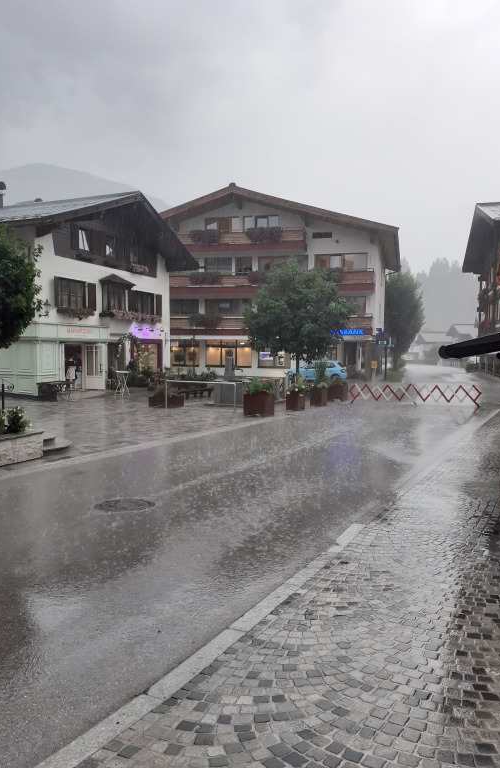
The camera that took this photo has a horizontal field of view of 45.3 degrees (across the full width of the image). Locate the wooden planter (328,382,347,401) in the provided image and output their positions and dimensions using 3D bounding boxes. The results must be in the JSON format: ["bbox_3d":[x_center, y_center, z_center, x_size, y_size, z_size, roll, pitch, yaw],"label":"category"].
[{"bbox_3d":[3.489,0.341,23.979,0.710,0.680,0.630,3,5,29],"label":"wooden planter"}]

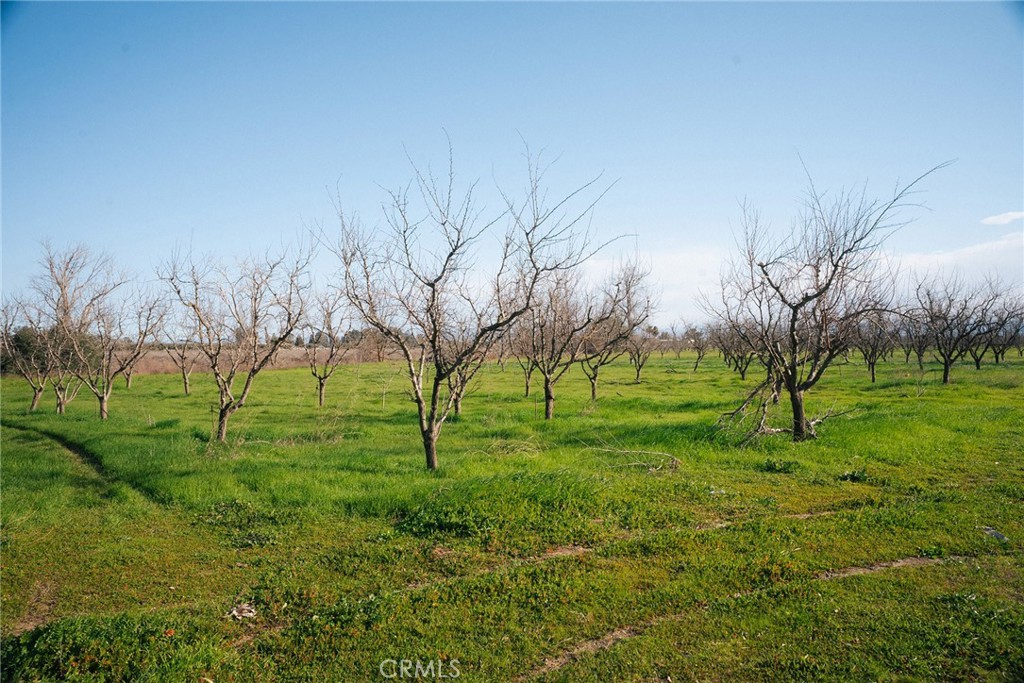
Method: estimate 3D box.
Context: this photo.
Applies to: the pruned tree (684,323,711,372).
[{"bbox_3d":[11.680,0.360,43.000,1.750,3.150,1.750,0,0,0],"label":"pruned tree"}]

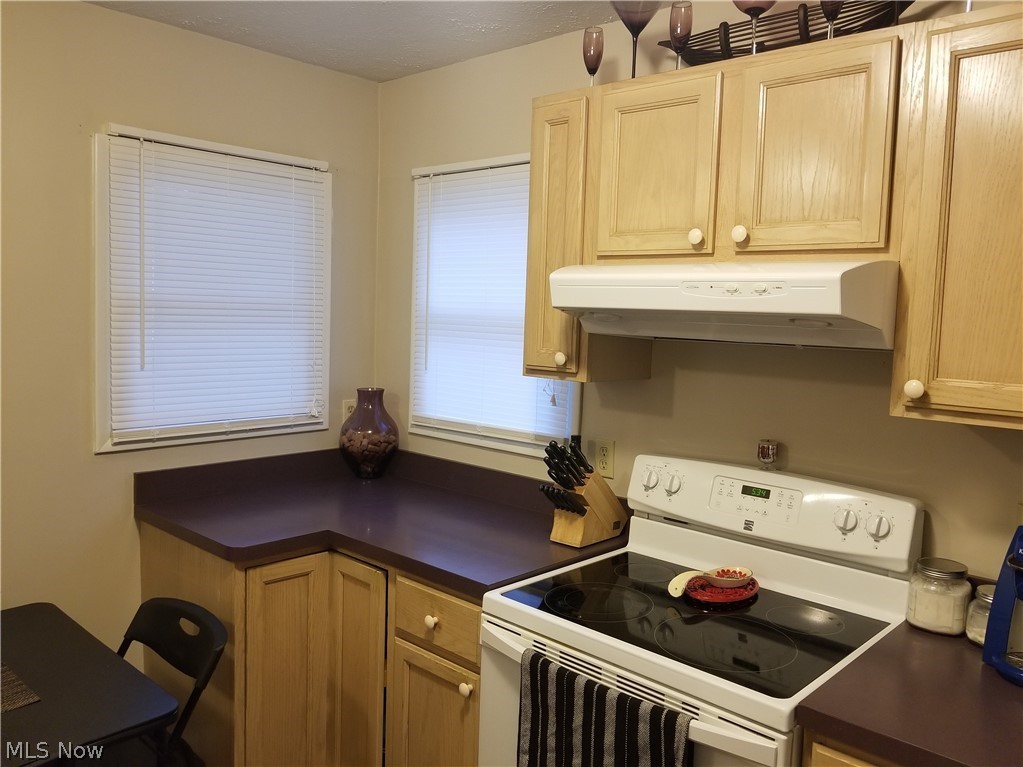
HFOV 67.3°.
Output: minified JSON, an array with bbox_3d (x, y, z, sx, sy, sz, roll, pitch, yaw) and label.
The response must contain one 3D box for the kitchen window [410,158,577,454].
[{"bbox_3d":[-0.083,-0.290,2.669,0.820,0.962,0.045,7,7,43],"label":"kitchen window"}]

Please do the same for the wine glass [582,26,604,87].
[{"bbox_3d":[0.224,-0.874,2.135,0.058,0.210,0.058,2,5,0],"label":"wine glass"}]

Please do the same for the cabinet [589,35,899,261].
[{"bbox_3d":[0.586,-0.505,1.835,0.753,0.456,0.330,7,7,43],"label":"cabinet"}]

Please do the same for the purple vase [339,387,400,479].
[{"bbox_3d":[-0.560,0.198,2.993,0.235,0.337,0.235,2,5,0],"label":"purple vase"}]

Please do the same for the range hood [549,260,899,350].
[{"bbox_3d":[0.522,-0.185,1.808,0.730,0.171,0.485,7,7,43],"label":"range hood"}]

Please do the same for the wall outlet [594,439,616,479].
[{"bbox_3d":[0.286,0.235,2.385,0.072,0.117,0.010,7,7,43],"label":"wall outlet"}]

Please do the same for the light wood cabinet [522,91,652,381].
[{"bbox_3d":[0.225,-0.399,2.183,0.228,0.764,0.330,7,7,43],"label":"light wood cabinet"}]

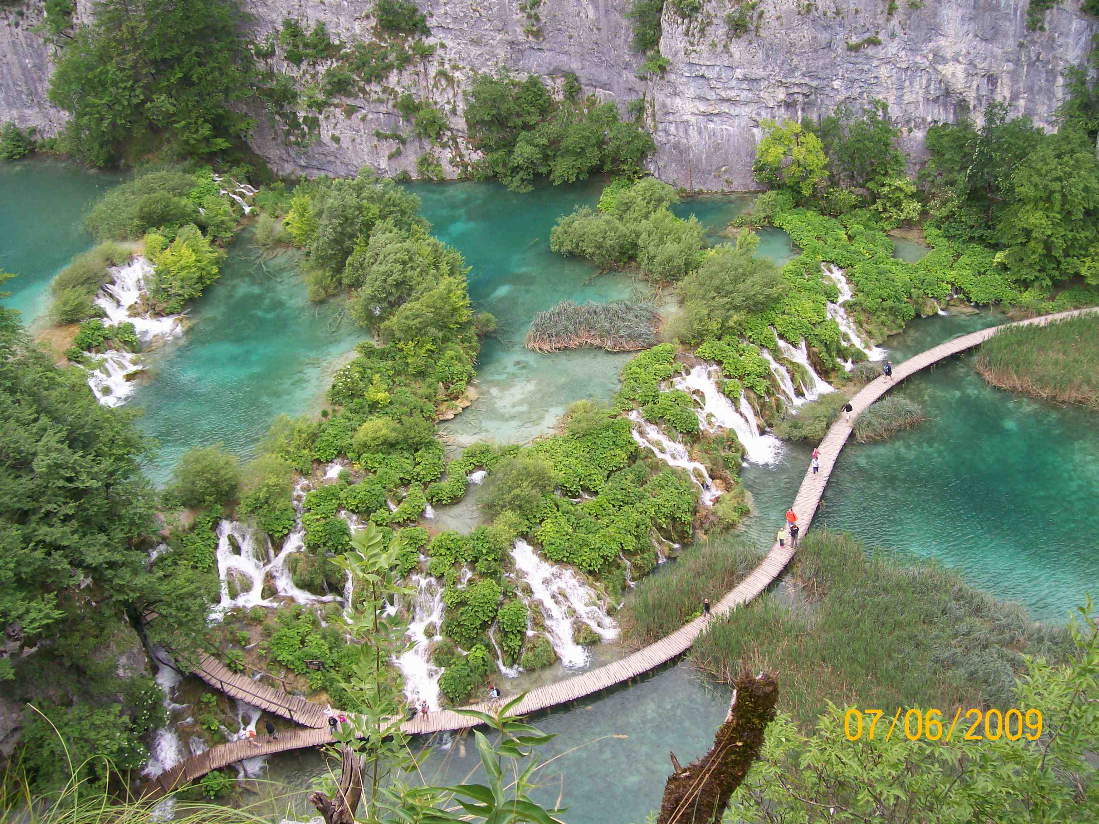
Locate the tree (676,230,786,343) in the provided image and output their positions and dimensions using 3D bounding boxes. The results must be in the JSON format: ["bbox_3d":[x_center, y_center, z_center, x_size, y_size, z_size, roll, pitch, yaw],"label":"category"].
[{"bbox_3d":[10.894,-7.564,68.728,6.400,6.000,5.800,2,37,9],"label":"tree"}]

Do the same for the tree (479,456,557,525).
[{"bbox_3d":[-1.598,3.931,57.503,3.900,3.400,3.800,-6,36,-2],"label":"tree"}]

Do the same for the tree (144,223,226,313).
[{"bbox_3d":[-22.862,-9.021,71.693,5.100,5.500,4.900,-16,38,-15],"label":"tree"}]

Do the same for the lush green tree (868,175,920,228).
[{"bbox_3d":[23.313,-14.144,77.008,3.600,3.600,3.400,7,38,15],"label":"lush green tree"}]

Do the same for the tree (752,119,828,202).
[{"bbox_3d":[16.723,-17.293,79.283,5.200,6.200,5.000,4,37,11],"label":"tree"}]

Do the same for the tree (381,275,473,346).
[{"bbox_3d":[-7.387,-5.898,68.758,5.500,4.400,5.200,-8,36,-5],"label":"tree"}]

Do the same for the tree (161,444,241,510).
[{"bbox_3d":[-17.558,3.379,58.014,4.000,3.500,3.800,-17,38,-17],"label":"tree"}]

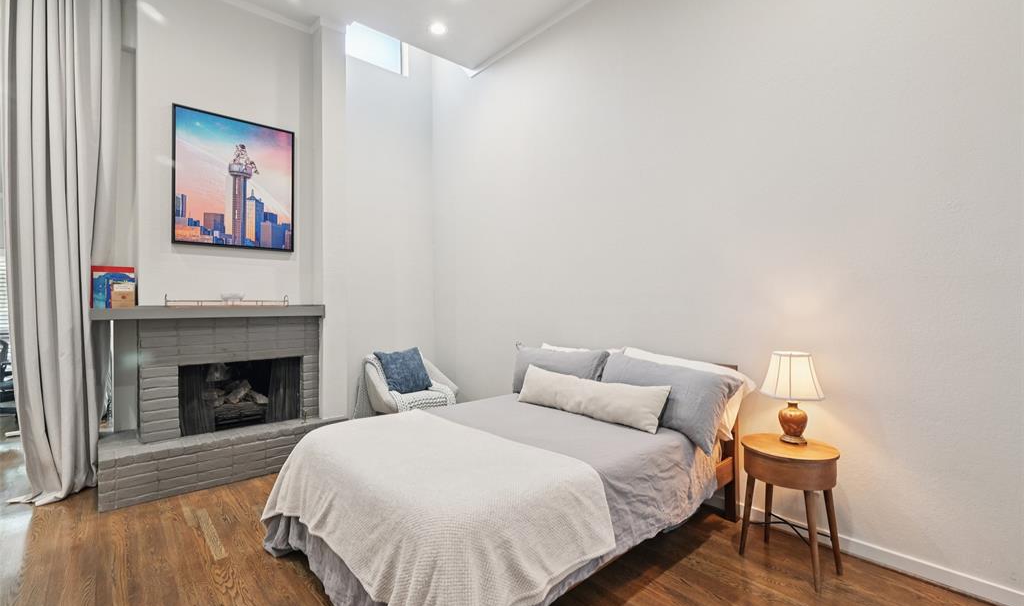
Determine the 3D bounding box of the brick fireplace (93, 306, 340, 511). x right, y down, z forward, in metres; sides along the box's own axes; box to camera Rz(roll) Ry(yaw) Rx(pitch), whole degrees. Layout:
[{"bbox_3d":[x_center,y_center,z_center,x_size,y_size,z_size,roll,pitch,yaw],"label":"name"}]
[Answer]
[{"bbox_3d":[-2.074,0.643,3.218,1.549,1.251,0.457,0,0,-41],"label":"brick fireplace"}]

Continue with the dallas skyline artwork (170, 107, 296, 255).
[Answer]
[{"bbox_3d":[-2.155,-0.939,3.358,0.799,1.006,0.040,0,0,-41],"label":"dallas skyline artwork"}]

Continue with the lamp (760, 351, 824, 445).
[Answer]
[{"bbox_3d":[1.410,0.468,2.141,0.272,0.439,0.272,0,0,-41],"label":"lamp"}]

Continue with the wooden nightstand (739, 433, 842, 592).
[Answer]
[{"bbox_3d":[1.340,0.974,2.054,0.360,0.572,0.400,0,0,-35],"label":"wooden nightstand"}]

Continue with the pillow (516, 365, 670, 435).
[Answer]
[{"bbox_3d":[0.488,0.576,2.738,0.140,0.330,1.060,26,-17,-39],"label":"pillow"}]

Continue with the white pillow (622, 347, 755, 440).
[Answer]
[{"bbox_3d":[0.997,0.535,2.547,0.190,0.470,0.800,28,-18,-38],"label":"white pillow"}]

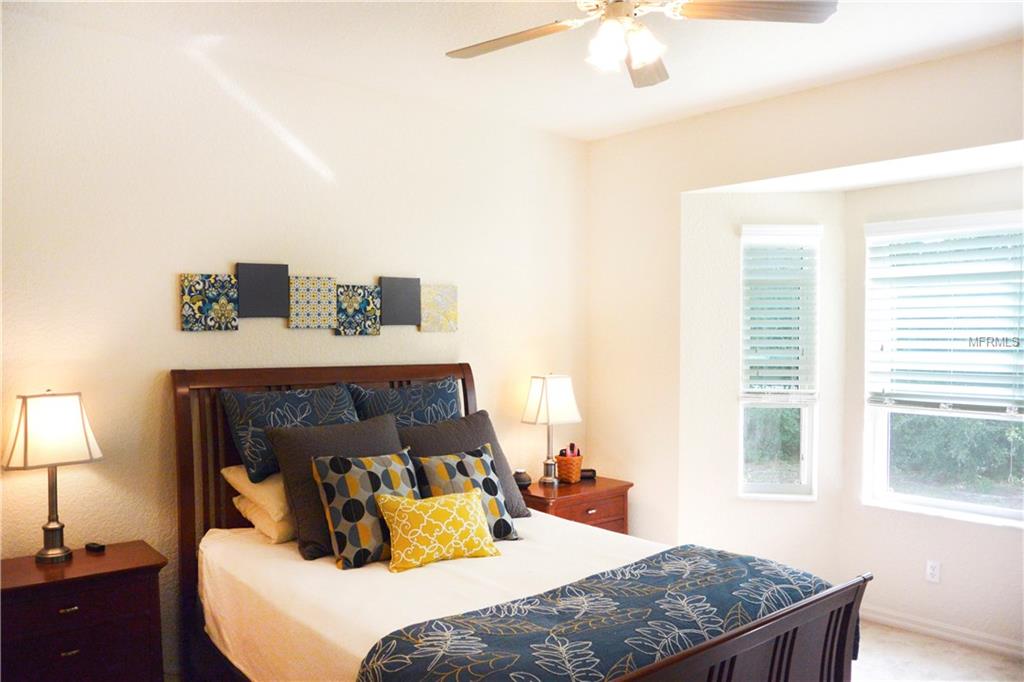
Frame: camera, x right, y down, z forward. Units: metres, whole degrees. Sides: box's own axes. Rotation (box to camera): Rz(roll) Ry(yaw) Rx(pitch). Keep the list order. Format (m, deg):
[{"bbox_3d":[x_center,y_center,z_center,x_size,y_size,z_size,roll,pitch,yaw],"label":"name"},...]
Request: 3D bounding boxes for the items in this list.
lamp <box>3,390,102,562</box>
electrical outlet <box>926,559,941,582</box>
[{"bbox_3d":[-1.768,0.524,2.965,0.315,0.635,0.220,0,1,-40],"label":"lamp"},{"bbox_3d":[2.194,1.200,3.995,0.010,0.115,0.072,0,1,-40],"label":"electrical outlet"}]

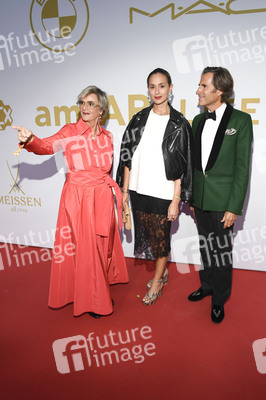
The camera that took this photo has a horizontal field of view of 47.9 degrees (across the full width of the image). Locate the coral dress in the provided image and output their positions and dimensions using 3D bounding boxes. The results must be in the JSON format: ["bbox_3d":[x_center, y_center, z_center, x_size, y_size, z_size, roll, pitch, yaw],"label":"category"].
[{"bbox_3d":[-0.383,0.126,2.307,0.680,1.440,0.520,-1,16,-2],"label":"coral dress"}]

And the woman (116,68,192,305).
[{"bbox_3d":[0.169,-0.062,2.360,0.570,1.800,0.380,4,16,15],"label":"woman"}]

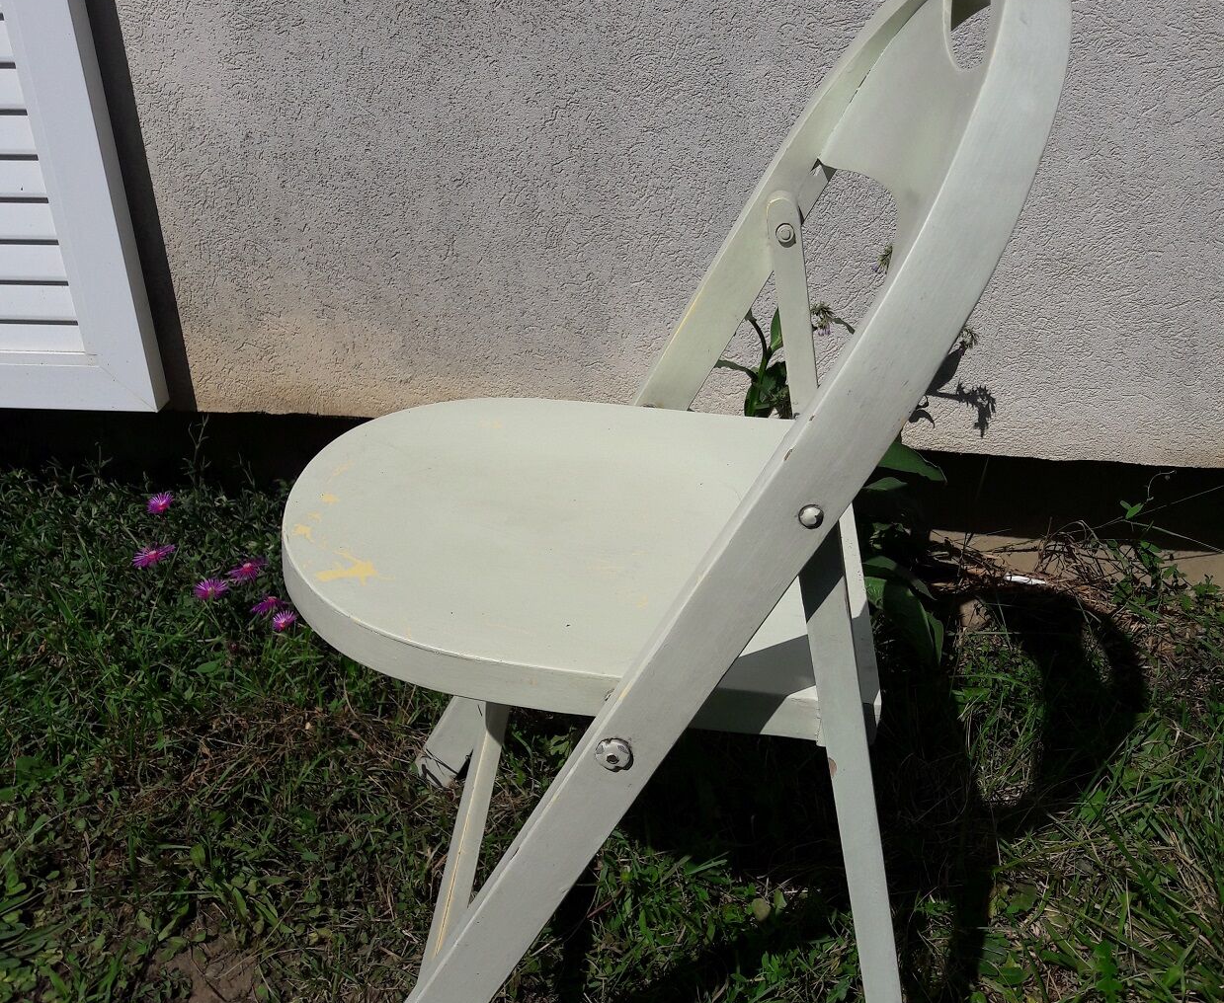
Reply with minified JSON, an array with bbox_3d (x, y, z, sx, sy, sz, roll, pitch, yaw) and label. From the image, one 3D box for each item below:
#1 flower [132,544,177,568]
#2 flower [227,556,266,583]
[{"bbox_3d":[-0.531,0.063,1.530,0.048,0.019,0.048,-8,26,4],"label":"flower"},{"bbox_3d":[-0.415,0.077,1.500,0.045,0.020,0.045,-5,27,3],"label":"flower"}]

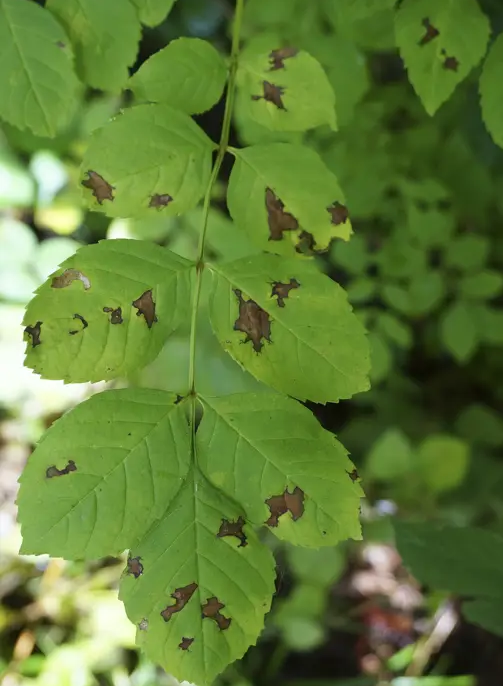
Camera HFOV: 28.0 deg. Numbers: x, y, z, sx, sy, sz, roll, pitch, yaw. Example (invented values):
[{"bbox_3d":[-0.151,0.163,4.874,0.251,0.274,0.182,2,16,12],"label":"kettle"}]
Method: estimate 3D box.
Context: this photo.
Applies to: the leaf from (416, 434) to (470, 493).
[{"bbox_3d":[0.190,0.119,1.000,0.053,0.018,0.063,0,67,0],"label":"leaf"}]

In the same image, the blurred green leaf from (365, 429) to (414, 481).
[{"bbox_3d":[0.137,0.111,1.000,0.046,0.017,0.058,0,63,0],"label":"blurred green leaf"}]

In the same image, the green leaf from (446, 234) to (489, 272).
[{"bbox_3d":[0.203,-0.084,0.950,0.040,0.018,0.043,0,56,0],"label":"green leaf"}]

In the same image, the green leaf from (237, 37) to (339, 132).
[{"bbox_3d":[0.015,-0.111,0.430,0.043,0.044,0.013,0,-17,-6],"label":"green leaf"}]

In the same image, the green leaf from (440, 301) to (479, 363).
[{"bbox_3d":[0.185,-0.010,0.900,0.034,0.012,0.057,0,69,0],"label":"green leaf"}]

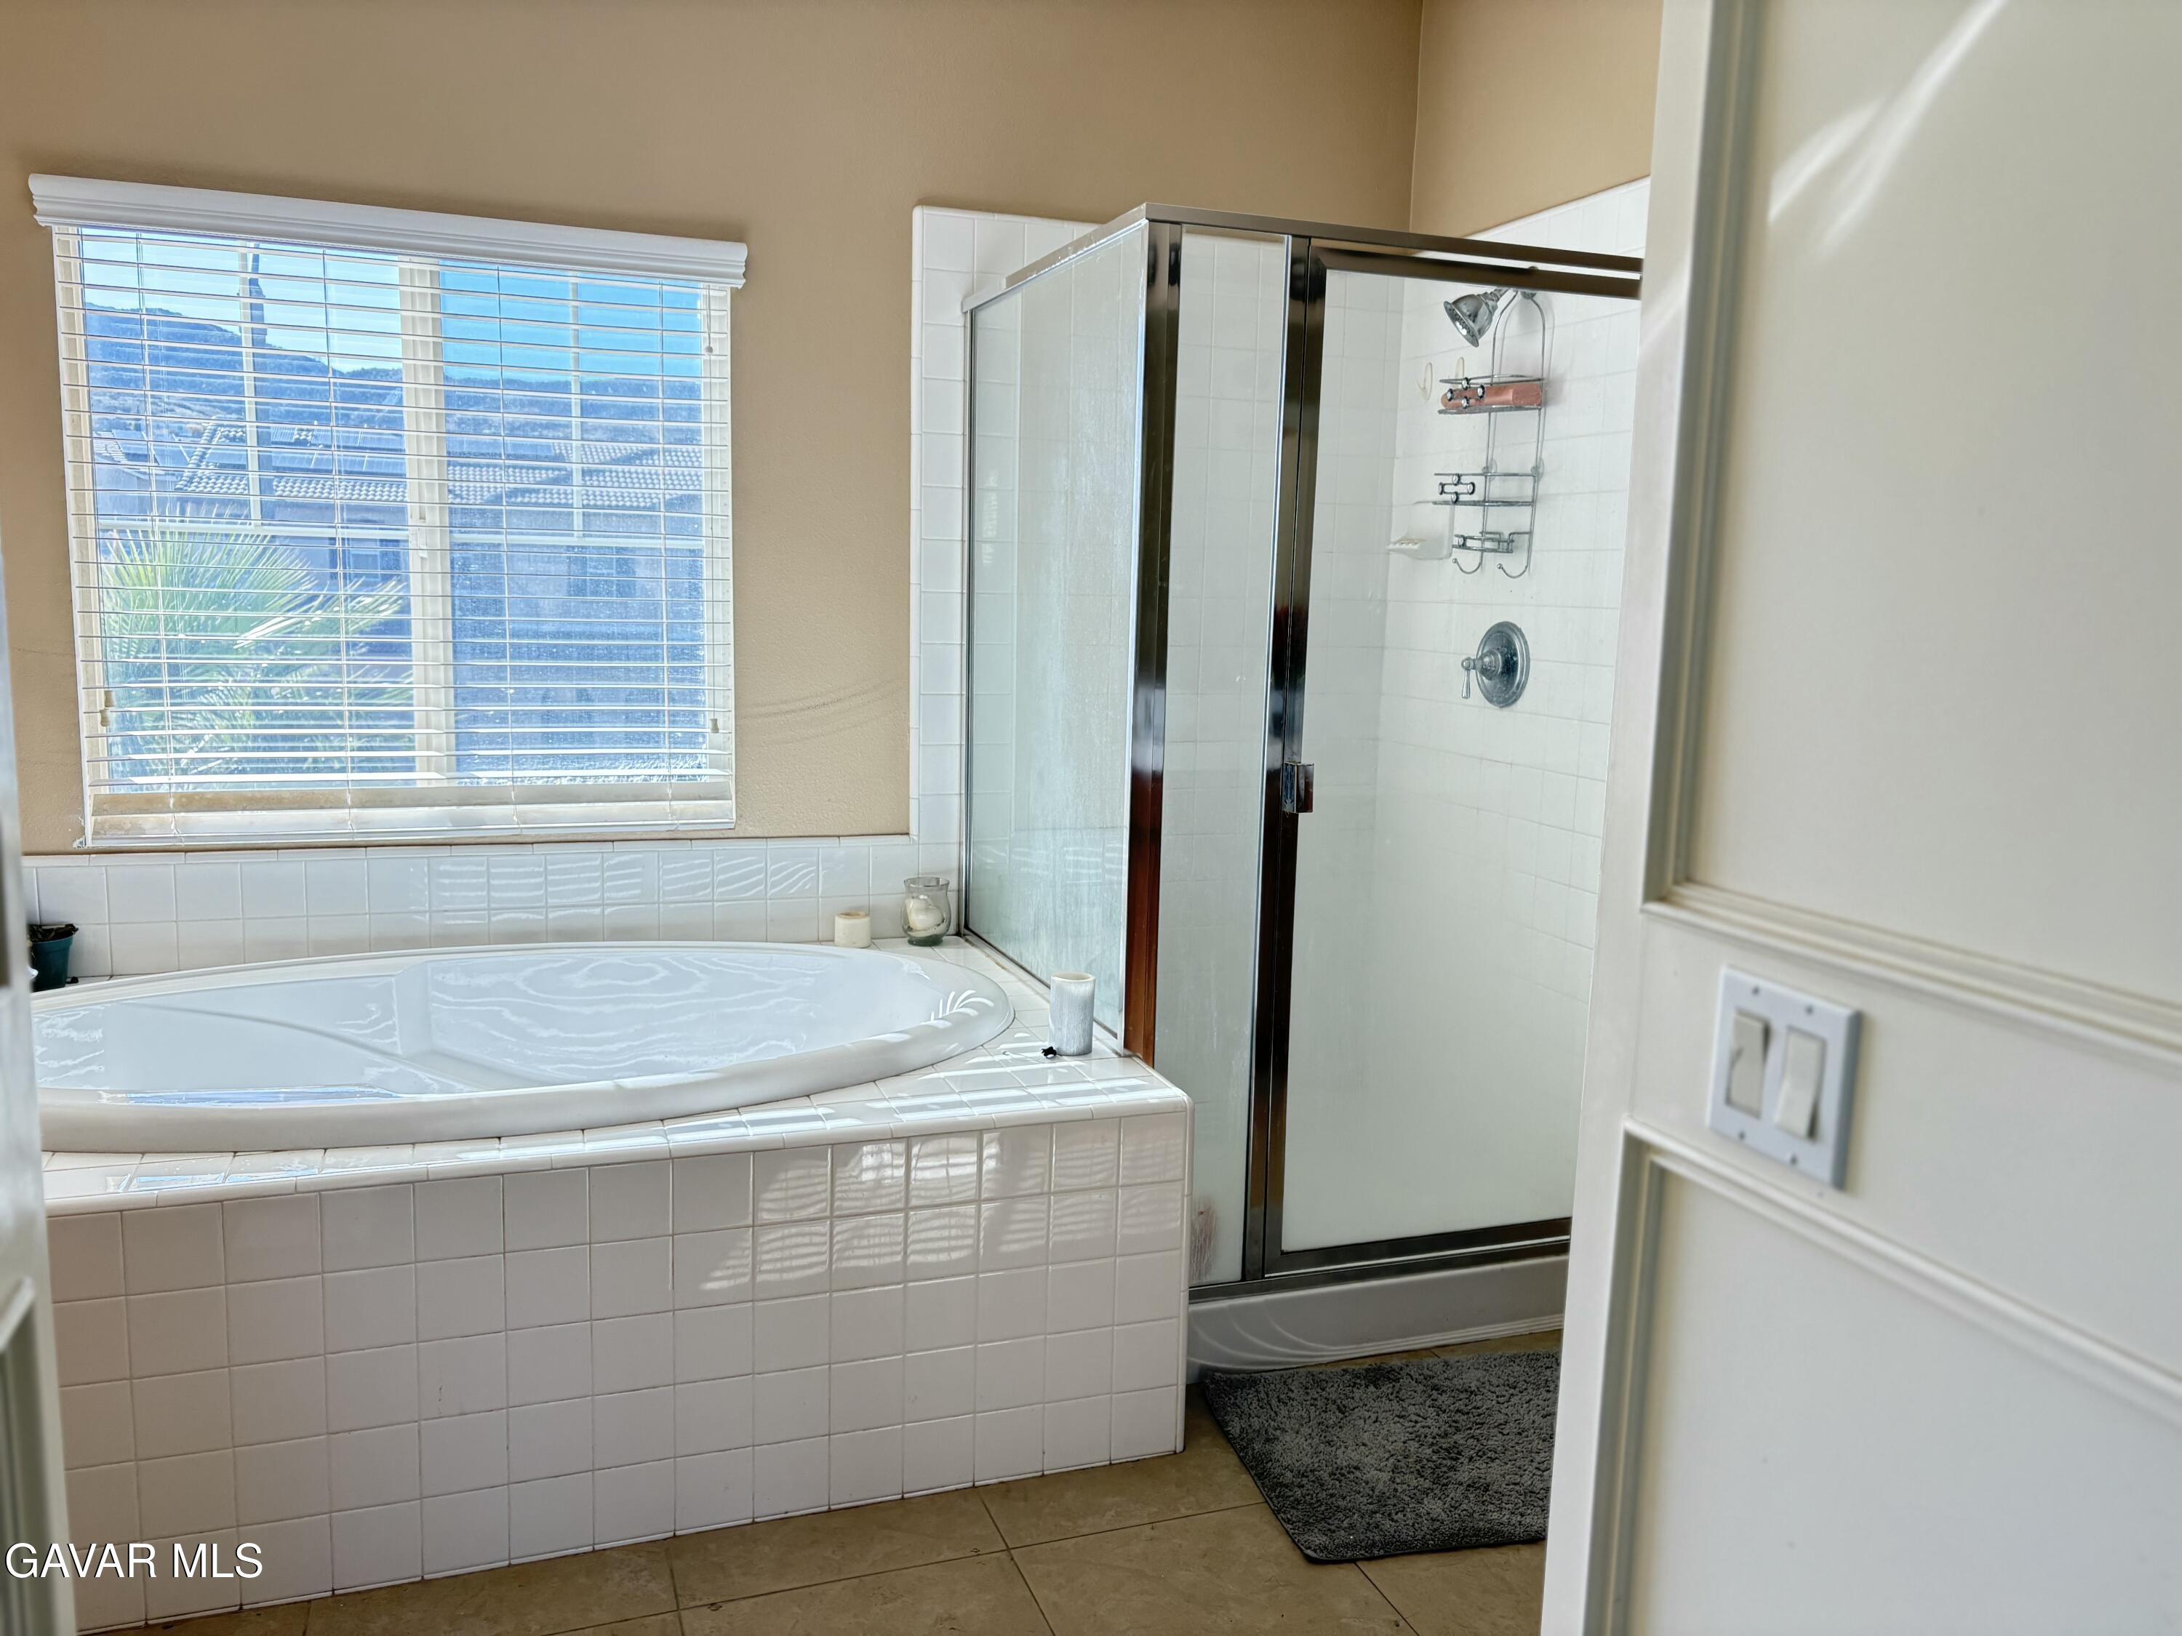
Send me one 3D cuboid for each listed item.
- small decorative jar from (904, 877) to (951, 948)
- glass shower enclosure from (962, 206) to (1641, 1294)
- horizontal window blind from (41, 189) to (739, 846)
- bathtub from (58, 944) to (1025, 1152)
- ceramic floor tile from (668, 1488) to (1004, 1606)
[{"bbox_3d":[-0.348,0.208,3.514,0.108,0.137,0.108,1,7,0],"label":"small decorative jar"},{"bbox_3d":[0.394,-0.137,3.265,1.060,1.785,1.025,-1,8,-20],"label":"glass shower enclosure"},{"bbox_3d":[-1.279,-0.542,3.140,1.225,1.180,0.080,-1,8,-20],"label":"horizontal window blind"},{"bbox_3d":[-1.011,0.580,2.752,1.825,0.520,1.110,-1,8,-20],"label":"bathtub"},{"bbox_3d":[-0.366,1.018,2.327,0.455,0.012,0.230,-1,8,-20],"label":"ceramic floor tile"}]

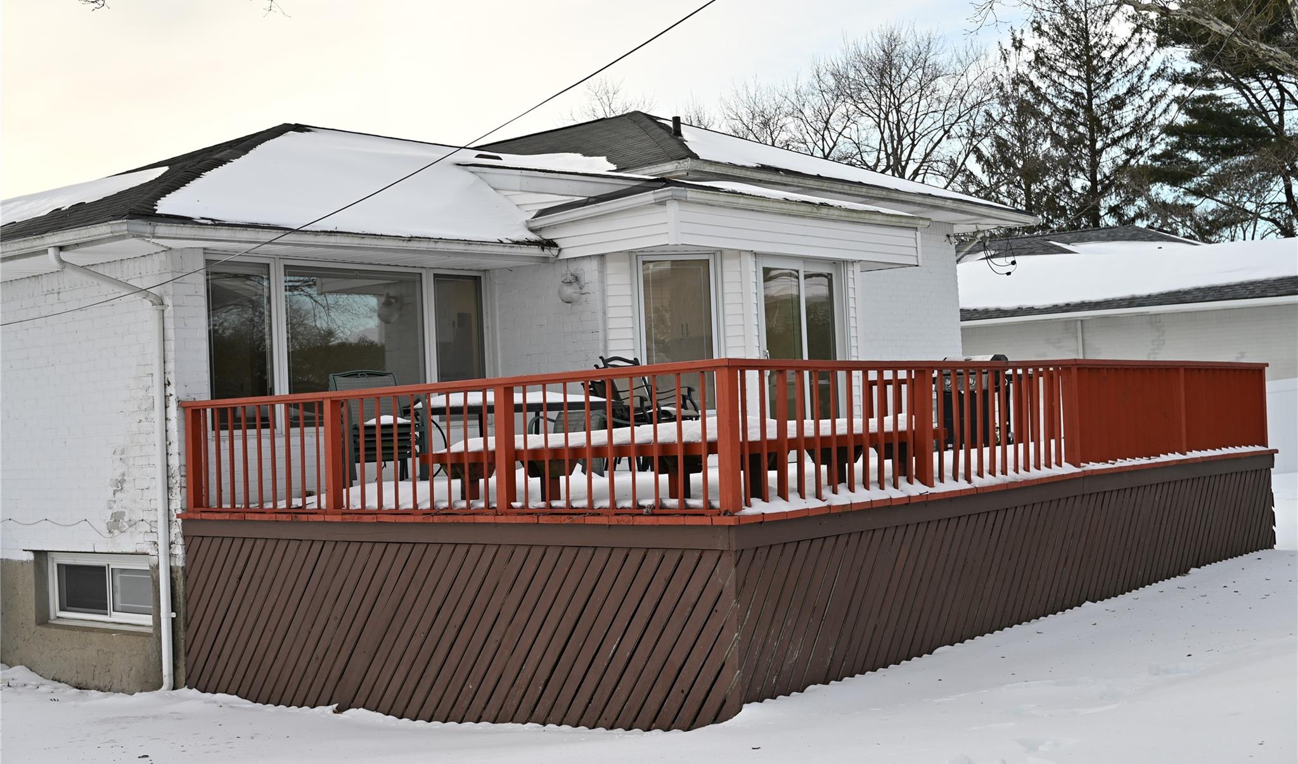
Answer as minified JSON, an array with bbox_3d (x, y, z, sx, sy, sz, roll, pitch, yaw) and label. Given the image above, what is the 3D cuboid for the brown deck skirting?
[{"bbox_3d":[1.196,1.559,13.031,5.827,1.297,8.558,-4,-2,42],"label":"brown deck skirting"}]

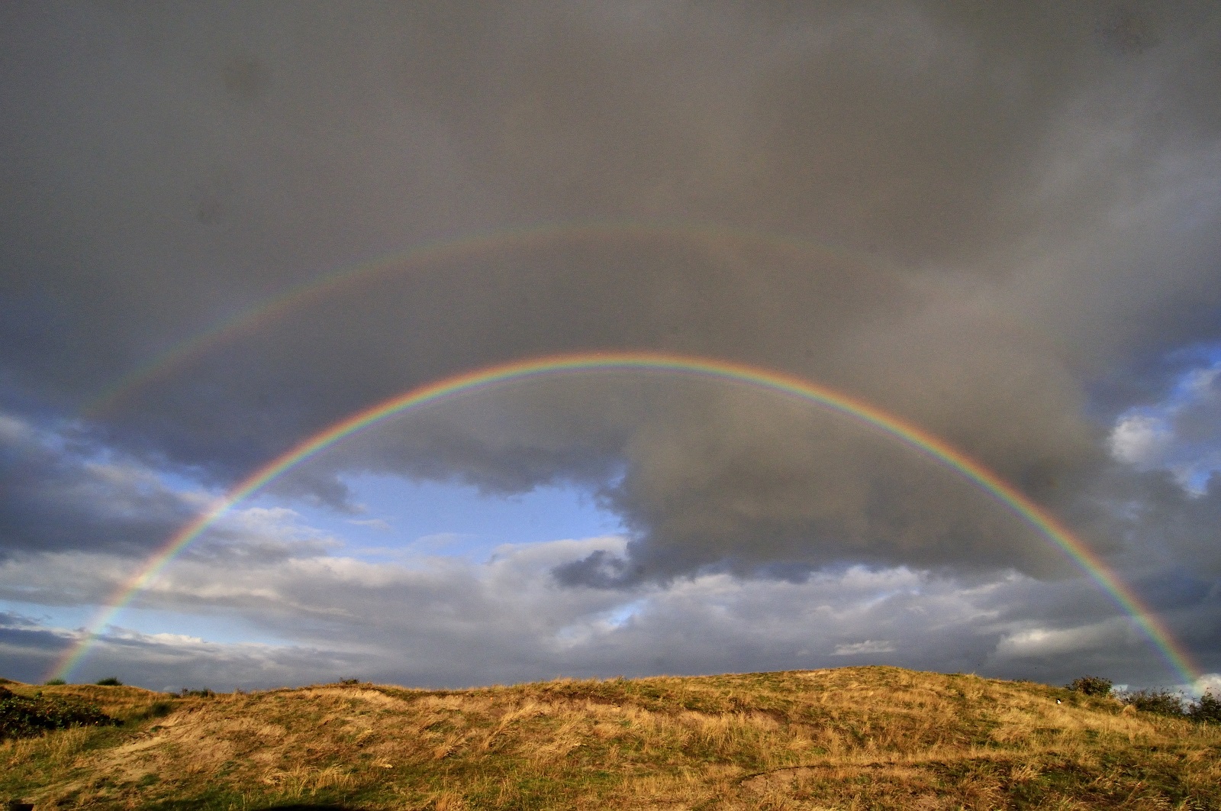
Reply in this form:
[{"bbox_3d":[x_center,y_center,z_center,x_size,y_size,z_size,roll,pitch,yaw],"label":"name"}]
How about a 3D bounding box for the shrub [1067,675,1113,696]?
[{"bbox_3d":[18.460,10.843,23.482,1.410,0.840,1.340,-18,-32,31],"label":"shrub"}]

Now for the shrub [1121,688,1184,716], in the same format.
[{"bbox_3d":[19.096,10.493,21.482,1.690,0.950,1.270,-20,-33,34],"label":"shrub"}]

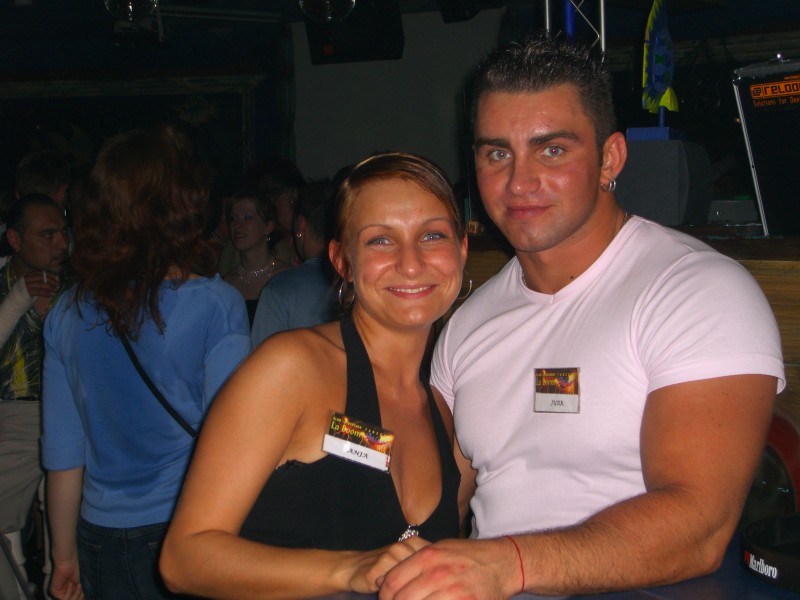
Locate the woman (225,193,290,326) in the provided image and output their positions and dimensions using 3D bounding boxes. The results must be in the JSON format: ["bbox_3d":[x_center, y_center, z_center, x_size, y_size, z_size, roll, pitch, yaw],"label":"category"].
[{"bbox_3d":[-0.475,0.460,5.250,0.470,1.640,0.310,1,3,30],"label":"woman"}]

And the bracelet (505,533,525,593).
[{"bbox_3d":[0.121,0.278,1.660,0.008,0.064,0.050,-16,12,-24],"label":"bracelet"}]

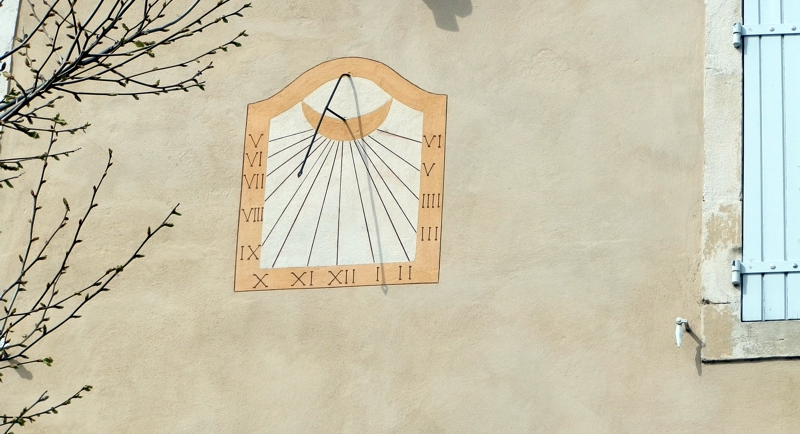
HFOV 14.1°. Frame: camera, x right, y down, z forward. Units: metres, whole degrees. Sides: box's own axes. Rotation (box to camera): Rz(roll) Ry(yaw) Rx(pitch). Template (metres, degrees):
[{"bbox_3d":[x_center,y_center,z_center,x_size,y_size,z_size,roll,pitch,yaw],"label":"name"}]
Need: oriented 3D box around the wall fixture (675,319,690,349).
[{"bbox_3d":[1.013,0.427,11.600,0.045,0.121,0.079,-2,-30,10],"label":"wall fixture"}]

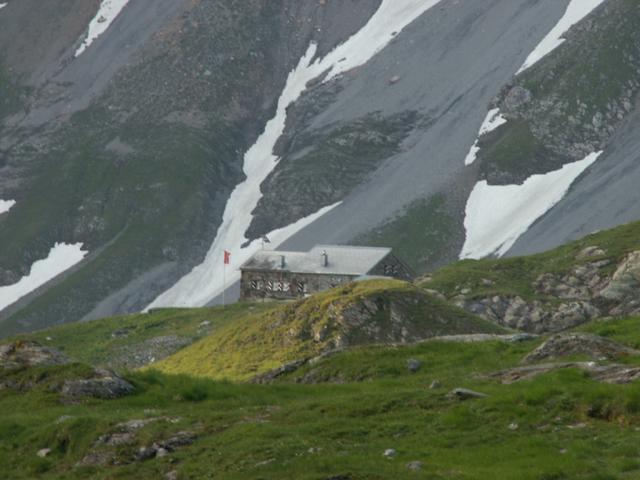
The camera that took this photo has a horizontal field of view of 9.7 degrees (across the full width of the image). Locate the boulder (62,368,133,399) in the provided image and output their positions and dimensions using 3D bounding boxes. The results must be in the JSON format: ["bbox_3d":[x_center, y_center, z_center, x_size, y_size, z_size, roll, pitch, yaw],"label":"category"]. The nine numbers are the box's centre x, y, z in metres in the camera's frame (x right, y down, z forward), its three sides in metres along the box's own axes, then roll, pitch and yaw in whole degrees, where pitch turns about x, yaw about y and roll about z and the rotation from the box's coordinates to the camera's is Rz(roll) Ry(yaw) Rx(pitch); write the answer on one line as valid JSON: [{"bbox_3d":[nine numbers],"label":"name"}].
[{"bbox_3d":[-10.671,6.930,180.000,3.500,1.500,2.400,2,1,0],"label":"boulder"}]

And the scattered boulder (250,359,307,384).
[{"bbox_3d":[-2.211,7.007,200.000,2.900,1.350,2.000,2,1,0],"label":"scattered boulder"}]

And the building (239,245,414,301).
[{"bbox_3d":[0.939,4.383,470.000,20.000,7.300,10.000,2,1,37],"label":"building"}]

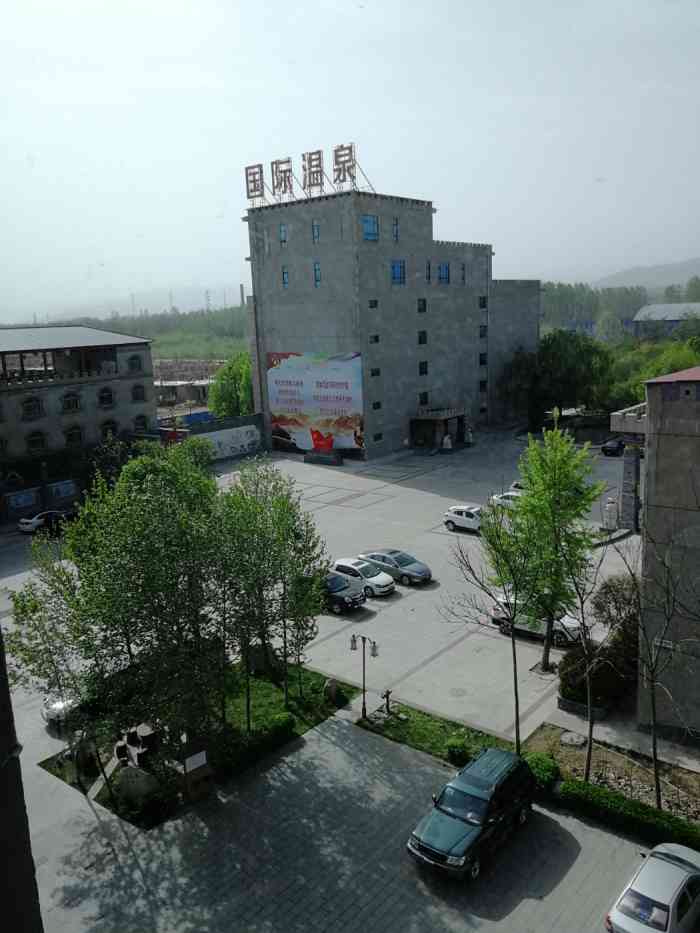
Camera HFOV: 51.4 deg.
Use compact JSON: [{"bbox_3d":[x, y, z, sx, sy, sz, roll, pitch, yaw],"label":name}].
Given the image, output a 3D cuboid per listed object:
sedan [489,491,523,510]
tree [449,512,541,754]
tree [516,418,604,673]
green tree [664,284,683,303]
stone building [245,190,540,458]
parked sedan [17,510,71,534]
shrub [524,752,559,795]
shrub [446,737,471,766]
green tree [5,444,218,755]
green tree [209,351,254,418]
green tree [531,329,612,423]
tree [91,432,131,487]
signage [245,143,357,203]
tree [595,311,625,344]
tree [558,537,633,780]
[{"bbox_3d":[13.115,2.685,55.921,4.550,1.470,1.790,7,15,40],"label":"sedan"},{"bbox_3d":[4.866,5.696,24.176,3.200,9.100,3.000,-3,11,0],"label":"tree"},{"bbox_3d":[8.757,3.502,30.422,3.600,10.600,3.600,-3,12,0],"label":"tree"},{"bbox_3d":[144.134,-68.764,324.268,8.500,20.000,8.500,-3,12,0],"label":"green tree"},{"bbox_3d":[9.371,-19.719,101.694,15.700,28.800,46.400,6,14,38],"label":"stone building"},{"bbox_3d":[-24.151,4.025,58.472,1.800,1.470,4.600,8,16,42],"label":"parked sedan"},{"bbox_3d":[6.155,9.835,23.393,1.200,1.150,1.200,-3,11,0],"label":"shrub"},{"bbox_3d":[3.731,9.800,25.025,0.850,0.880,0.850,-3,11,0],"label":"shrub"},{"bbox_3d":[-8.706,4.722,27.022,7.300,11.300,7.000,-3,12,0],"label":"green tree"},{"bbox_3d":[-14.697,-8.401,91.033,6.000,11.700,6.000,-3,12,0],"label":"green tree"},{"bbox_3d":[30.004,-11.783,98.144,10.800,12.600,9.500,-3,11,0],"label":"green tree"},{"bbox_3d":[-23.217,-0.831,70.552,4.000,6.000,4.000,-3,12,0],"label":"tree"},{"bbox_3d":[-5.799,-32.280,80.803,15.900,4.100,0.500,6,14,38],"label":"signage"},{"bbox_3d":[84.425,-44.384,236.780,9.800,13.500,9.800,-3,12,0],"label":"tree"},{"bbox_3d":[7.726,6.211,22.906,2.500,8.300,2.400,-3,11,0],"label":"tree"}]

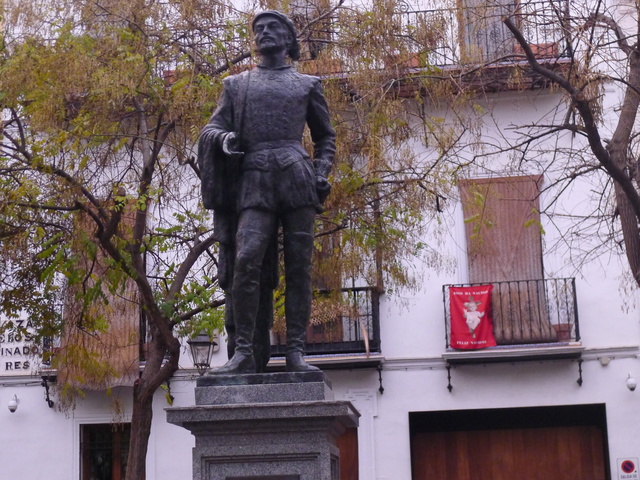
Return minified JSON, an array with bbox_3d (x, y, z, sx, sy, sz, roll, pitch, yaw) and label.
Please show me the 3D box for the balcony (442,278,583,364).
[{"bbox_3d":[2.993,1.256,18.637,2.090,1.240,0.500,-3,-11,6],"label":"balcony"}]

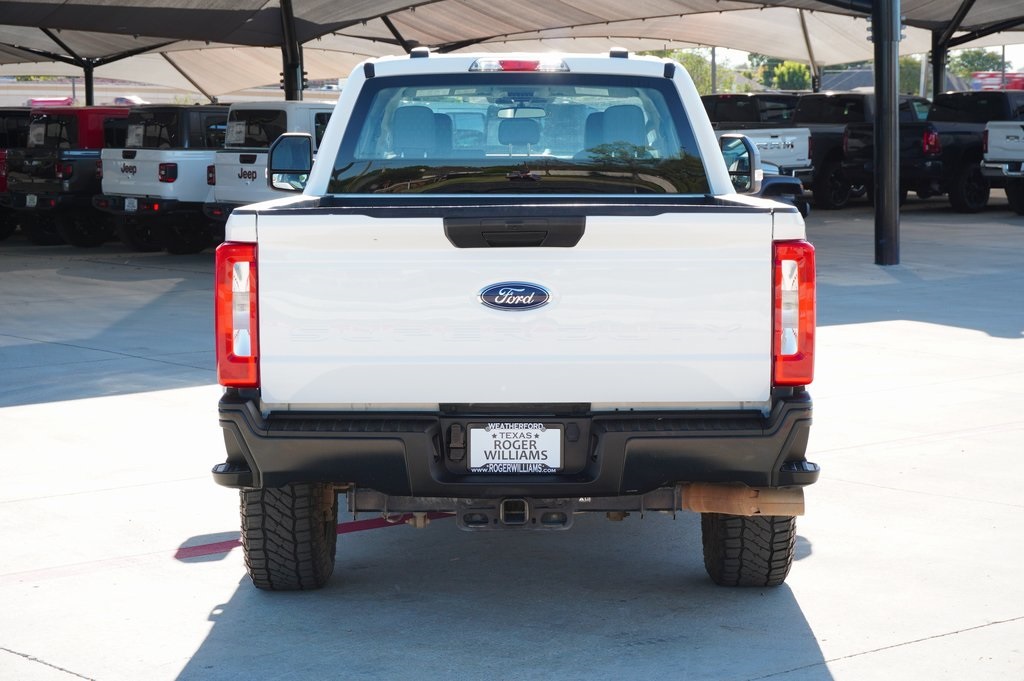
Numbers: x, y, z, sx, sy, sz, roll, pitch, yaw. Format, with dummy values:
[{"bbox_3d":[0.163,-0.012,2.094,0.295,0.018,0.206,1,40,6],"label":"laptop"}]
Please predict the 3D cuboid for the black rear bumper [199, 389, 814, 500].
[{"bbox_3d":[0.017,0.325,6.821,2.000,0.320,0.400,-1,7,1],"label":"black rear bumper"}]

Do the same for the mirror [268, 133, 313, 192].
[{"bbox_3d":[-1.185,-0.952,11.100,0.260,0.320,0.170,0,6,1],"label":"mirror"}]

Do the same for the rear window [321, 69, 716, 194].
[{"bbox_3d":[0.033,-0.911,9.130,1.660,0.535,0.120,0,-4,1],"label":"rear window"}]

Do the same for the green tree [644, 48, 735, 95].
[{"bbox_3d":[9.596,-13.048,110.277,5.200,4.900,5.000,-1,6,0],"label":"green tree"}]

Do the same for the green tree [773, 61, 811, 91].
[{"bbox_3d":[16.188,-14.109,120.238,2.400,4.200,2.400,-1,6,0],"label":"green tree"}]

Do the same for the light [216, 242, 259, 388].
[{"bbox_3d":[-0.900,-0.083,6.819,0.142,0.480,0.150,-1,7,1],"label":"light"}]

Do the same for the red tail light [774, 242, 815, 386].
[{"bbox_3d":[0.941,-0.090,6.920,0.146,0.480,0.150,0,6,1],"label":"red tail light"}]

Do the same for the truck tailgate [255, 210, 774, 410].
[{"bbox_3d":[0.012,-0.109,6.791,1.710,0.650,0.100,-1,7,1],"label":"truck tailgate"}]

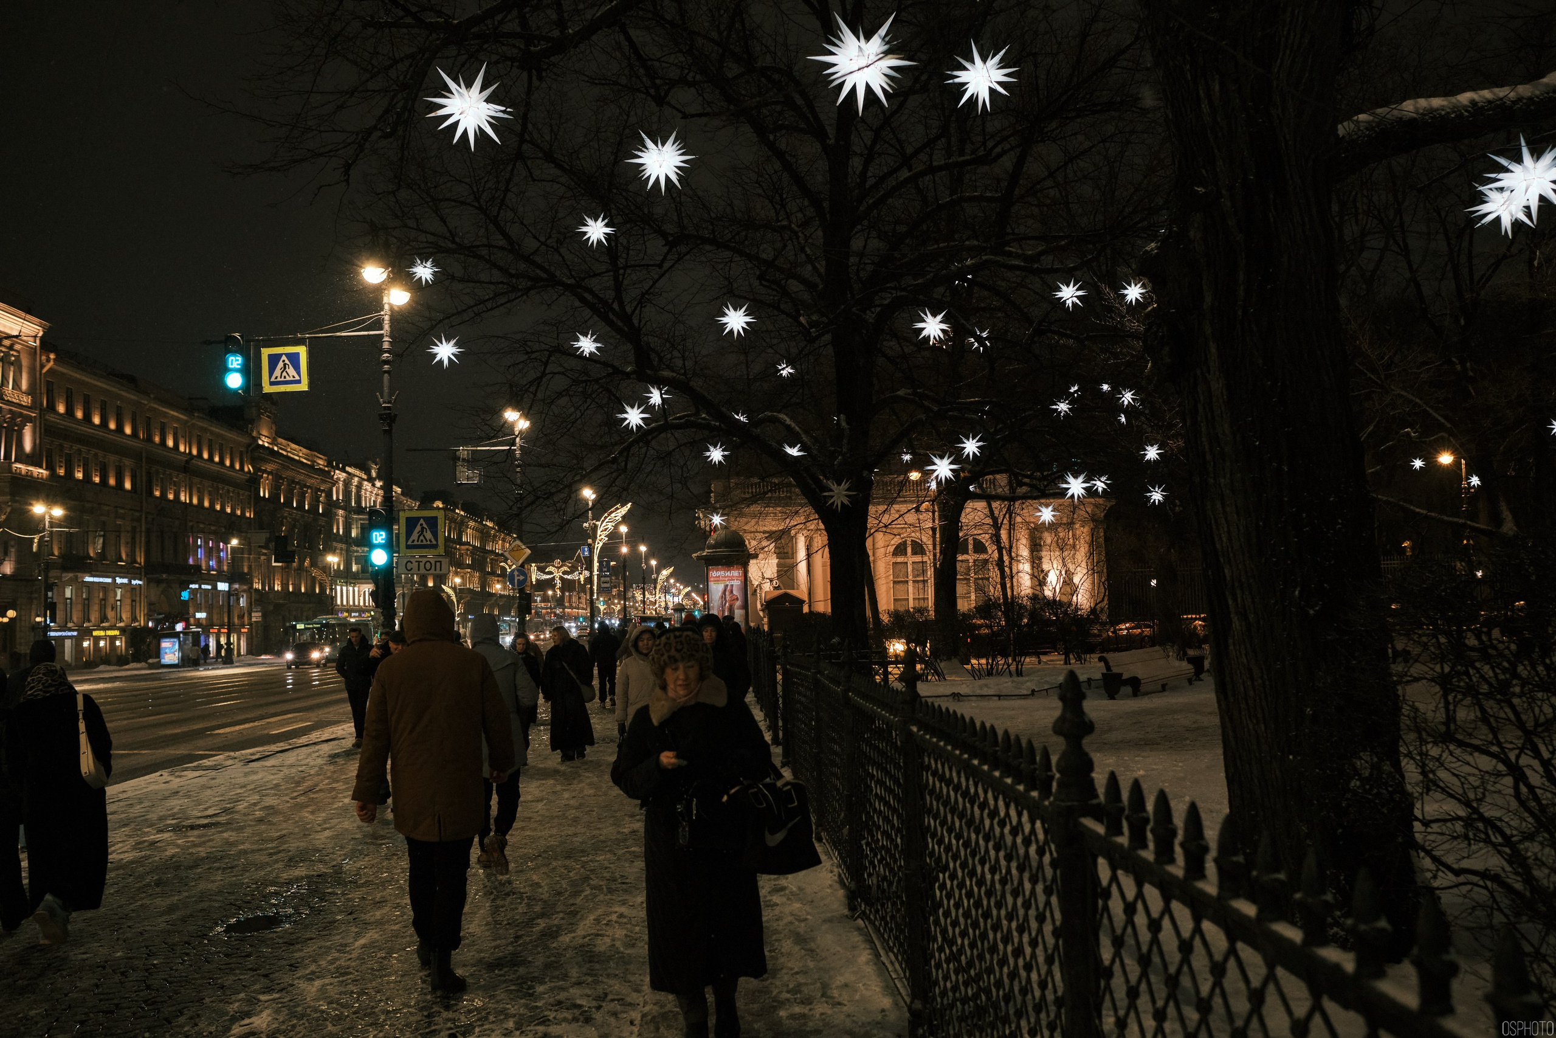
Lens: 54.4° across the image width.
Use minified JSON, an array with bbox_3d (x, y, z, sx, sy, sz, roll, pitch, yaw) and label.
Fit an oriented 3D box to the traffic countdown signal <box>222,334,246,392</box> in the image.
[{"bbox_3d":[-9.689,-2.786,27.000,0.370,1.030,0.320,-1,-4,2],"label":"traffic countdown signal"}]

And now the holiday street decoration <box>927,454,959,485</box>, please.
[{"bbox_3d":[3.377,-1.005,30.900,0.660,0.630,0.640,-1,-4,6],"label":"holiday street decoration"}]

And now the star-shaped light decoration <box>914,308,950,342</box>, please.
[{"bbox_3d":[3.082,-3.844,30.200,0.690,0.690,0.690,-1,-4,0],"label":"star-shaped light decoration"}]

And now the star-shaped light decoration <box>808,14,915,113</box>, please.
[{"bbox_3d":[0.517,-2.827,9.400,0.660,0.630,0.640,-1,-4,3],"label":"star-shaped light decoration"}]

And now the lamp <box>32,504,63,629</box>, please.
[{"bbox_3d":[-37.566,3.506,77.703,0.650,8.600,2.300,-1,-4,-2],"label":"lamp"}]

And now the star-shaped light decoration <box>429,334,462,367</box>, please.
[{"bbox_3d":[-6.550,-3.302,29.800,0.660,0.630,0.640,0,-4,-12],"label":"star-shaped light decoration"}]

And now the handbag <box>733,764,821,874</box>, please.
[{"bbox_3d":[-0.007,1.113,5.600,0.370,0.370,0.180,2,-5,-41],"label":"handbag"}]

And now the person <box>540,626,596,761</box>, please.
[{"bbox_3d":[-2.594,2.168,18.877,0.580,1.630,0.420,-2,-4,6],"label":"person"}]

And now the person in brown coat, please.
[{"bbox_3d":[-1.642,1.291,7.268,0.700,1.850,0.500,-1,-4,-3],"label":"person in brown coat"}]

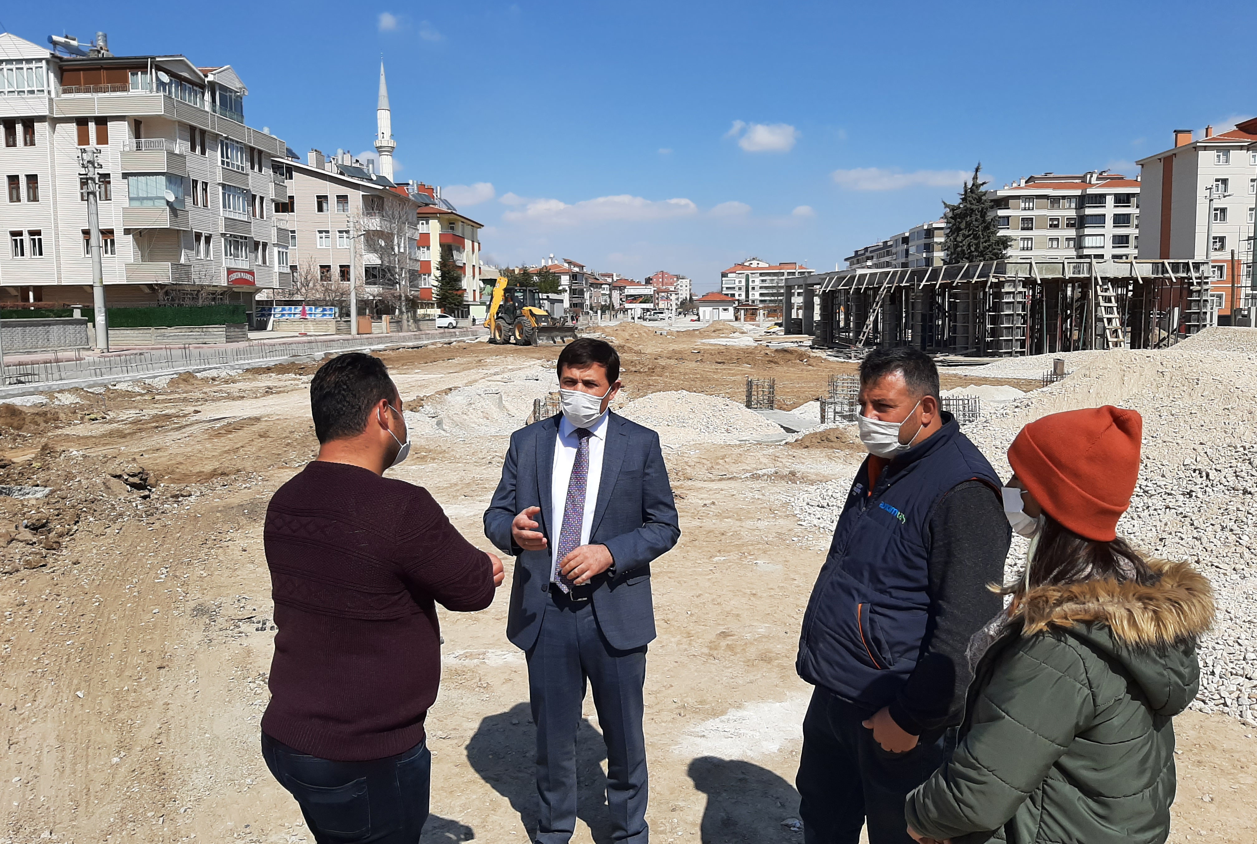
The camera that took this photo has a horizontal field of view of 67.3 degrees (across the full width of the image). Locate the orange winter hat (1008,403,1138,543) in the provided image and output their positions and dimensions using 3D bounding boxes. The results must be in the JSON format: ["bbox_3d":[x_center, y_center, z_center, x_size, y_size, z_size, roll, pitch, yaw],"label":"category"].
[{"bbox_3d":[0.782,0.087,1.650,0.195,0.195,0.225,-8,40,-48],"label":"orange winter hat"}]

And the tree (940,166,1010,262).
[{"bbox_3d":[26.845,-13.248,72.950,5.384,13.015,5.384,1,7,5],"label":"tree"}]

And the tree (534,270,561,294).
[{"bbox_3d":[-12.567,-19.456,146.731,4.265,8.452,4.265,1,7,5],"label":"tree"}]

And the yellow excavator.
[{"bbox_3d":[-5.169,-5.926,50.200,2.400,3.650,5.900,-5,8,-36],"label":"yellow excavator"}]

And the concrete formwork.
[{"bbox_3d":[17.100,-5.870,49.100,9.200,3.700,23.600,-2,7,-11],"label":"concrete formwork"}]

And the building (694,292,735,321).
[{"bbox_3d":[13.851,-18.444,151.784,6.809,4.432,5.800,1,7,5],"label":"building"}]

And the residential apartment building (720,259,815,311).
[{"bbox_3d":[62.773,-61.226,425.000,42.000,24.000,17.000,0,7,4],"label":"residential apartment building"}]

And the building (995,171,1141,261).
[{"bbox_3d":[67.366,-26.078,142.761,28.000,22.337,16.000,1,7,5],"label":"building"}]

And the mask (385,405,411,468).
[{"bbox_3d":[-0.531,0.032,2.100,0.140,0.130,0.110,5,8,36],"label":"mask"}]

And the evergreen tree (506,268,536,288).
[{"bbox_3d":[-19.274,-23.076,170.000,5.600,9.200,5.600,0,7,0],"label":"evergreen tree"}]

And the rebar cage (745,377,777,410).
[{"bbox_3d":[2.468,-0.540,17.600,0.500,0.620,0.420,-2,7,-10],"label":"rebar cage"}]

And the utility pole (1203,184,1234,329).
[{"bbox_3d":[35.400,-9.696,57.001,1.750,9.000,0.600,-1,6,0],"label":"utility pole"}]

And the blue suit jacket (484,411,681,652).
[{"bbox_3d":[-0.143,0.340,2.880,0.600,0.760,0.400,0,7,3],"label":"blue suit jacket"}]

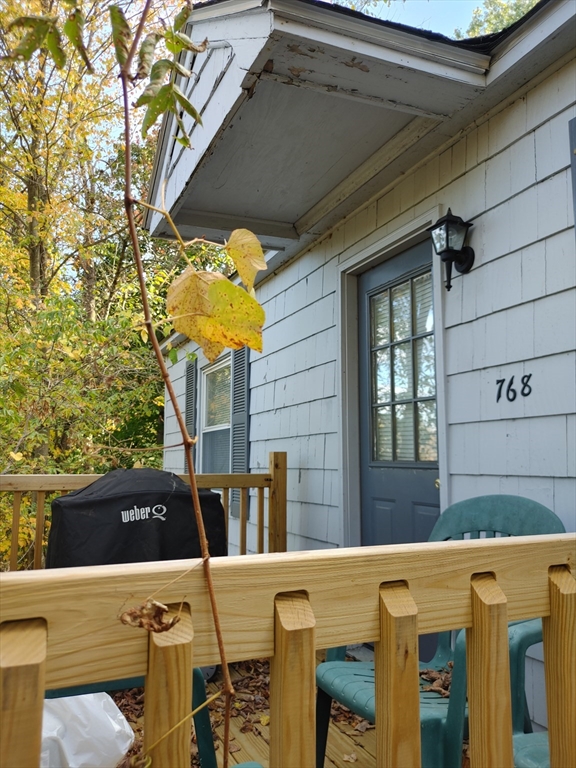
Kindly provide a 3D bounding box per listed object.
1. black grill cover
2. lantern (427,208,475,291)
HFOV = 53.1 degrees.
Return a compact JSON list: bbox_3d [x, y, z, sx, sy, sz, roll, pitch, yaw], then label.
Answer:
[{"bbox_3d":[-0.736,0.889,2.739,0.780,0.960,0.540,4,-9,-26],"label":"black grill cover"},{"bbox_3d":[0.679,-0.559,2.397,0.155,0.364,0.136,4,-9,-26],"label":"lantern"}]

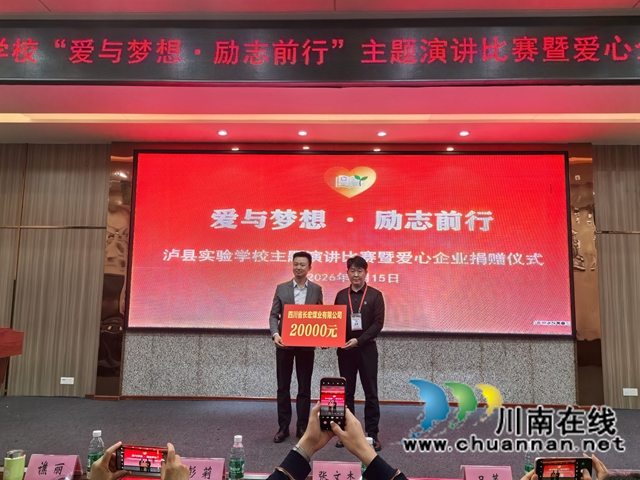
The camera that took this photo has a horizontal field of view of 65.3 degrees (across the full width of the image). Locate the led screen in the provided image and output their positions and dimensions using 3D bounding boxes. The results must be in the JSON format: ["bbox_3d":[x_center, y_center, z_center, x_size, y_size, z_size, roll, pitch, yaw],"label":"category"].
[{"bbox_3d":[0.354,0.019,6.358,5.524,2.281,0.100,1,-6,2],"label":"led screen"}]

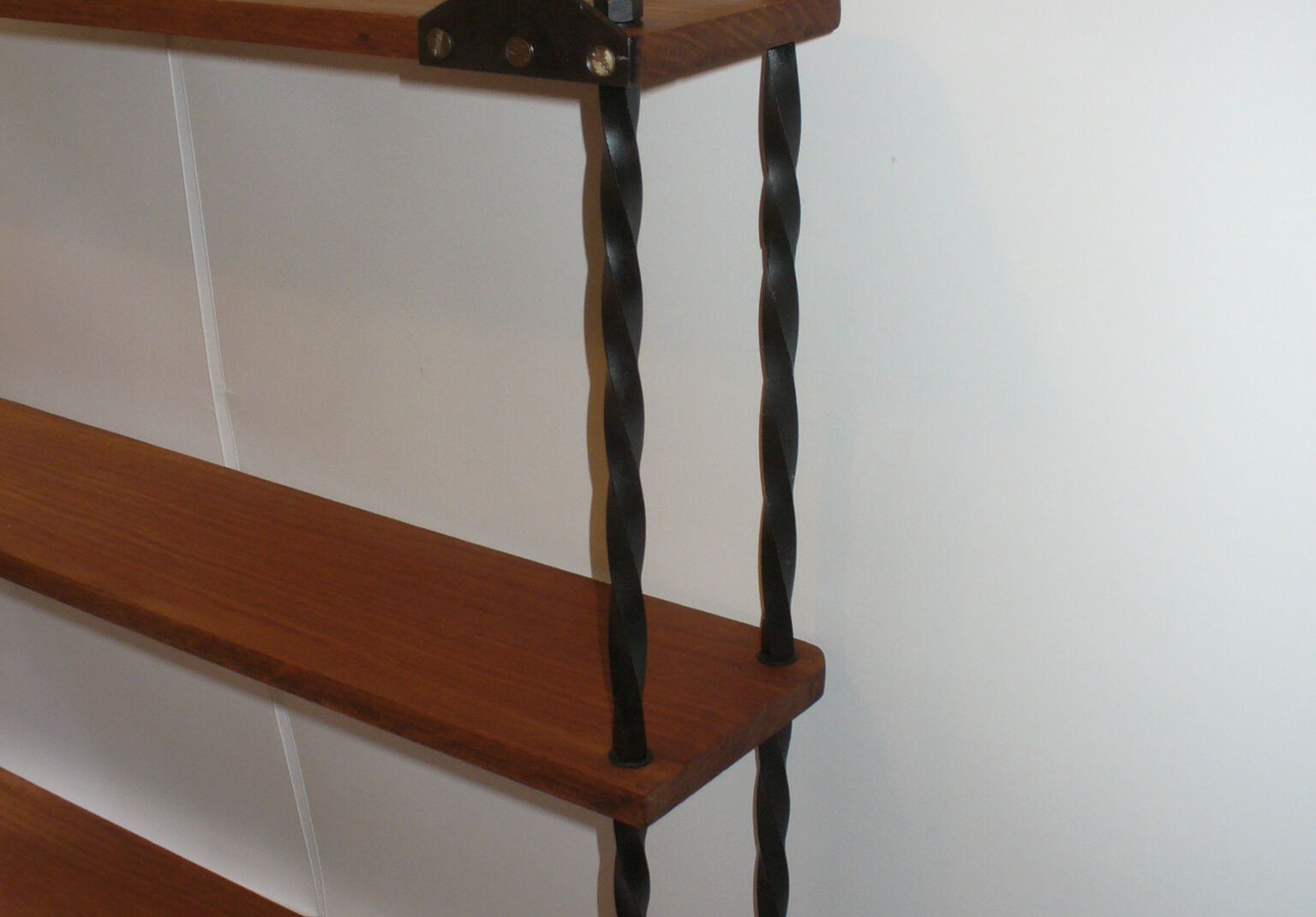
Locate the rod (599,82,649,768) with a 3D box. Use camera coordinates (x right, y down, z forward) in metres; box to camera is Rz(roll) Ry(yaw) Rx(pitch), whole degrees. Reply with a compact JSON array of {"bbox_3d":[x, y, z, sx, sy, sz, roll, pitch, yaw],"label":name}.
[{"bbox_3d":[-0.014,-0.007,0.795,0.018,0.311,0.018,15,26,33],"label":"rod"}]

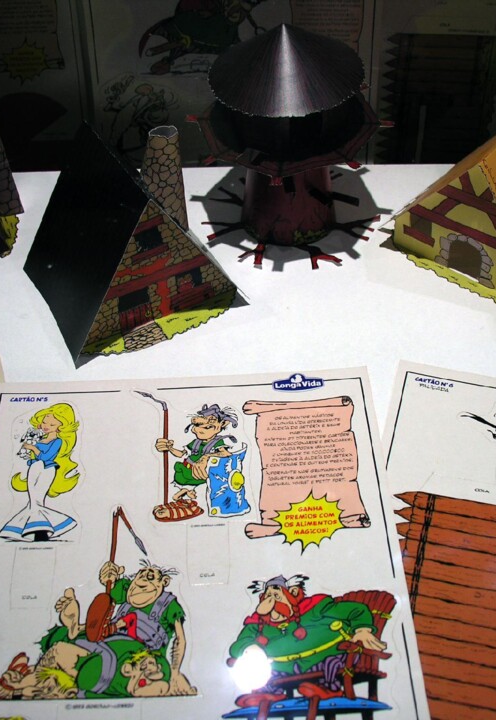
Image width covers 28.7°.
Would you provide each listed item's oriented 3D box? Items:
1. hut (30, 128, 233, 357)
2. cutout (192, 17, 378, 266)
[{"bbox_3d":[-0.069,-0.078,0.557,0.113,0.105,0.096,-23,51,-17],"label":"hut"},{"bbox_3d":[0.024,-0.141,0.588,0.122,0.136,0.121,5,49,6],"label":"cutout"}]

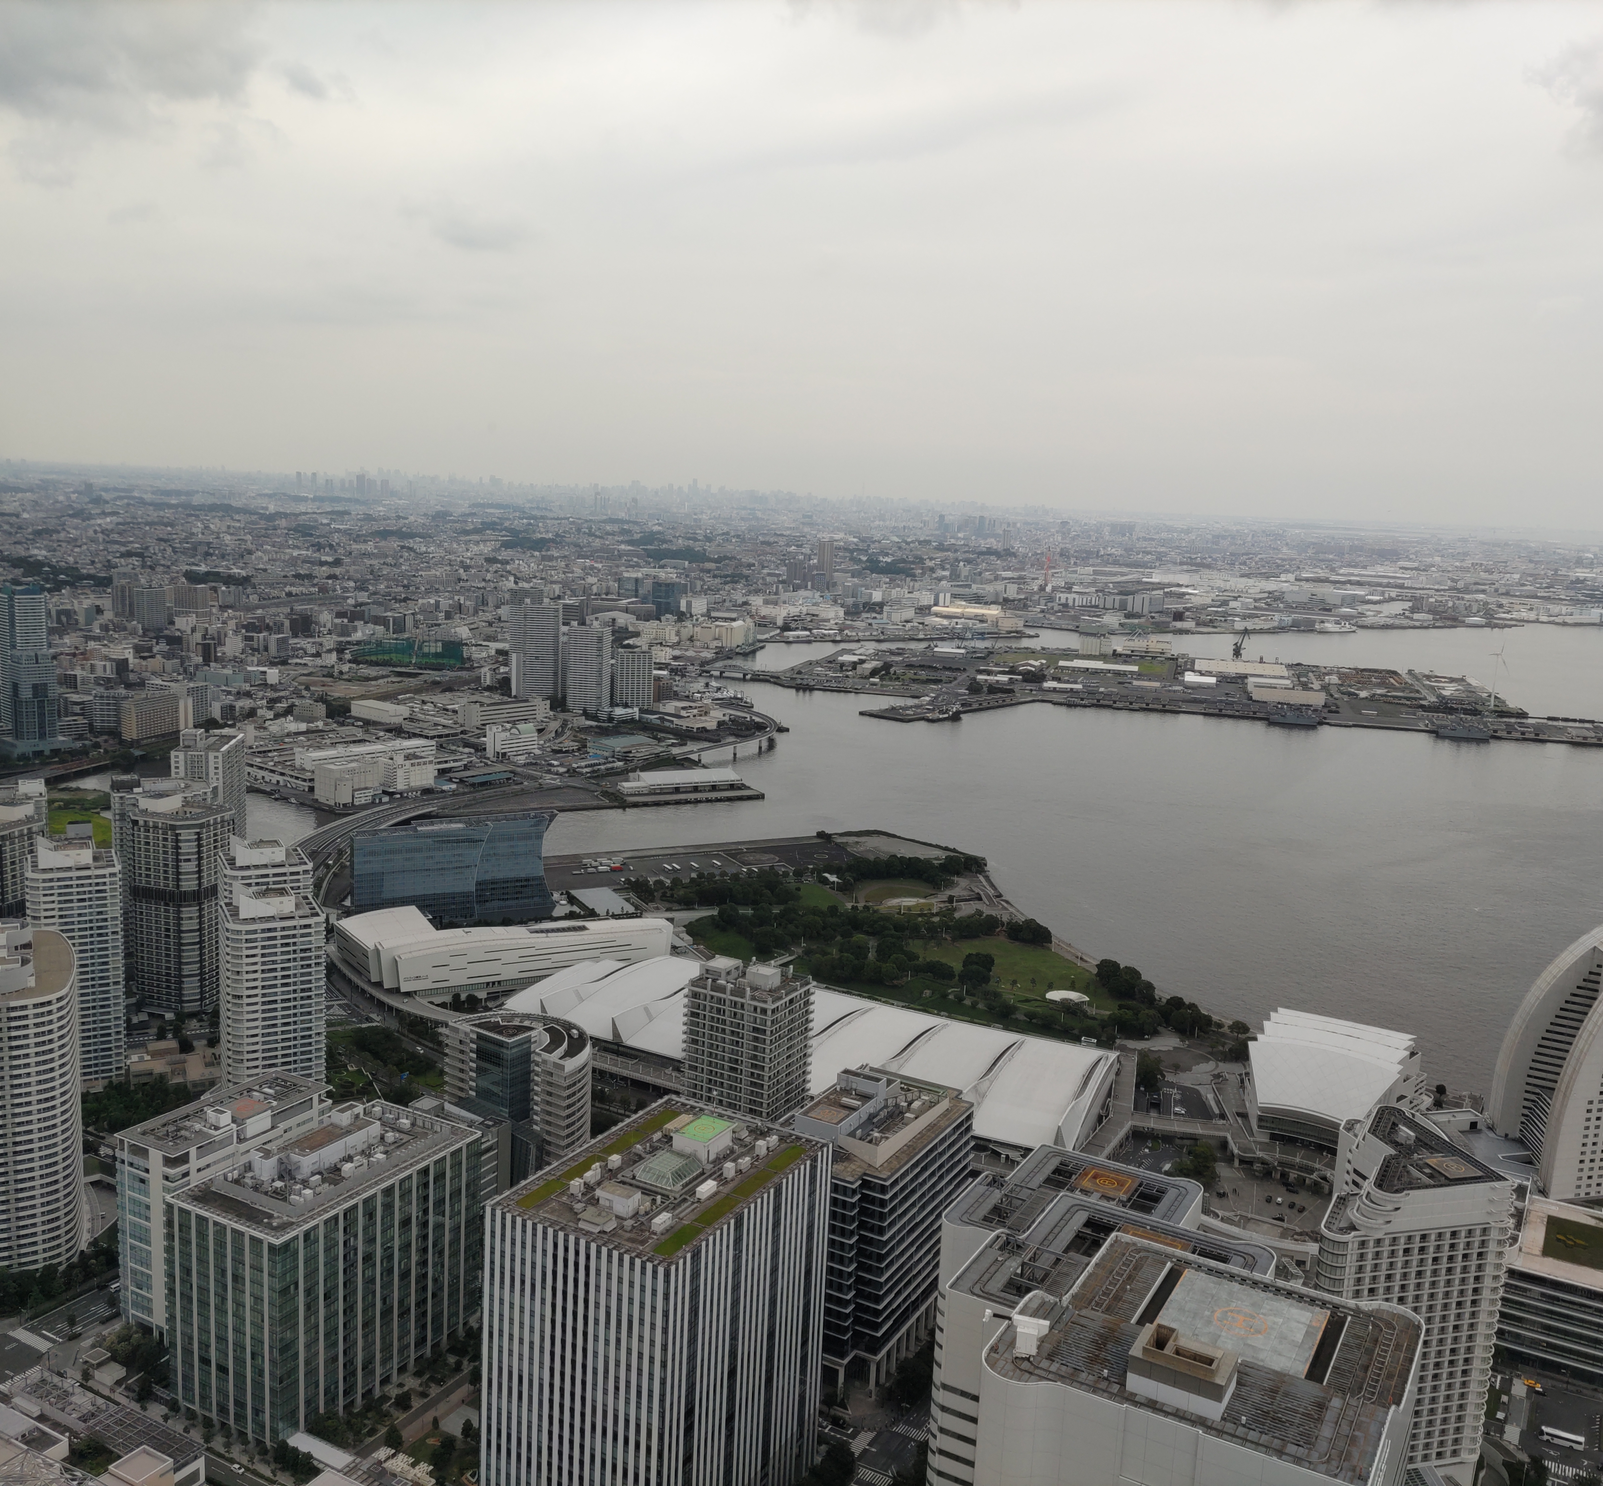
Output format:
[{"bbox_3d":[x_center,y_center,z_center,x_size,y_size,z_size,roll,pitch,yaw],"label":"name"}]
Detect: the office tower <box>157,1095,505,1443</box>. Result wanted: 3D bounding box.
[{"bbox_3d":[-144.866,158.404,461.376,46.000,67.000,84.000,8,11,28],"label":"office tower"}]

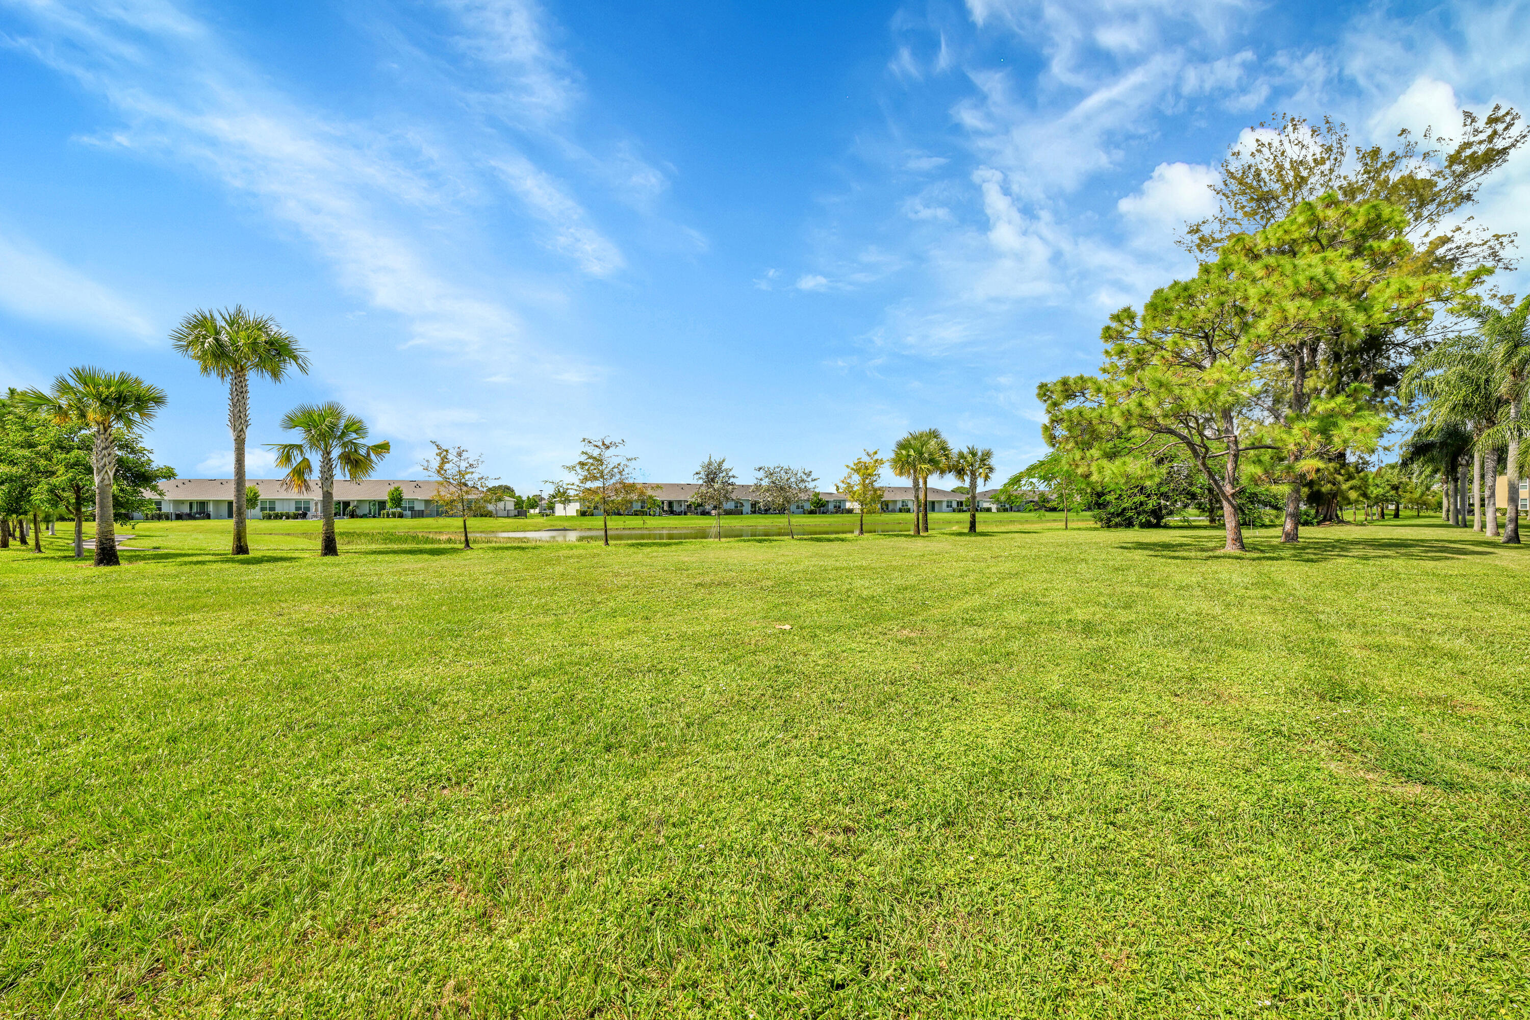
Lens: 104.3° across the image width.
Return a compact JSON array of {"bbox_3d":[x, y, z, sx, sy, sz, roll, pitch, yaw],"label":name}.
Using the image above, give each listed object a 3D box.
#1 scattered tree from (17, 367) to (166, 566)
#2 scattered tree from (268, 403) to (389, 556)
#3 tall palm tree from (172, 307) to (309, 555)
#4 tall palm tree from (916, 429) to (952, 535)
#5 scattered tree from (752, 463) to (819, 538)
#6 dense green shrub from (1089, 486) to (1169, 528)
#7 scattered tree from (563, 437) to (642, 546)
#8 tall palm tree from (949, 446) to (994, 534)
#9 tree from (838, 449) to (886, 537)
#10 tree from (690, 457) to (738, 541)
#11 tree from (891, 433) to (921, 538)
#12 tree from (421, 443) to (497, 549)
[{"bbox_3d":[-19.610,-1.256,17.463,3.100,5.790,3.100,1,1,42],"label":"scattered tree"},{"bbox_3d":[-13.494,-0.947,18.400,3.700,4.720,3.500,0,1,0],"label":"scattered tree"},{"bbox_3d":[-18.551,-2.765,20.942,3.600,8.700,3.600,-1,1,-41],"label":"tall palm tree"},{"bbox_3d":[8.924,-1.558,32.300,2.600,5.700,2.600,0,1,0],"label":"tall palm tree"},{"bbox_3d":[0.905,-0.384,27.300,2.900,3.400,2.800,0,1,0],"label":"scattered tree"},{"bbox_3d":[25.167,-0.206,41.000,5.300,2.850,4.200,0,1,0],"label":"dense green shrub"},{"bbox_3d":[-6.759,-0.767,24.975,3.200,4.580,3.200,0,1,-15],"label":"scattered tree"},{"bbox_3d":[12.171,-1.192,34.975,2.700,5.130,2.700,0,1,19],"label":"tall palm tree"},{"bbox_3d":[4.913,-0.889,30.000,2.400,4.370,2.350,0,1,0],"label":"tree"},{"bbox_3d":[-2.367,-0.559,28.358,2.200,4.060,2.200,0,1,-5],"label":"tree"},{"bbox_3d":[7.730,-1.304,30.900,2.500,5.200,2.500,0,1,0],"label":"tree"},{"bbox_3d":[-10.781,-0.492,21.000,2.650,3.720,2.550,0,1,0],"label":"tree"}]

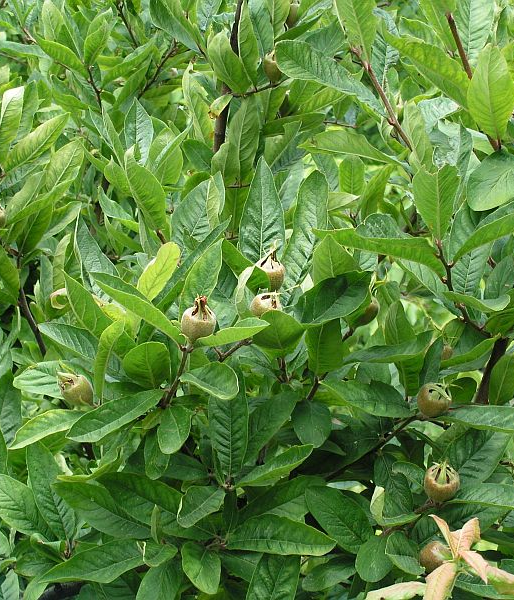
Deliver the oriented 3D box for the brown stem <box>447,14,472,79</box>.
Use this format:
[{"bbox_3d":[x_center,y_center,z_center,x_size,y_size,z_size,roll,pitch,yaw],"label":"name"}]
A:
[{"bbox_3d":[0.178,-0.224,1.380,0.006,0.066,0.006,-18,-6,0],"label":"brown stem"}]

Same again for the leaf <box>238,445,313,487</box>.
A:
[{"bbox_3d":[0.017,0.153,1.450,0.082,0.012,0.028,-24,31,12],"label":"leaf"}]

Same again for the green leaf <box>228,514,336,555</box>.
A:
[{"bbox_3d":[0.022,0.210,1.410,0.100,0.014,0.038,1,45,15],"label":"green leaf"}]

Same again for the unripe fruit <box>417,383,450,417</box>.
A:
[{"bbox_3d":[0.164,0.092,1.450,0.031,0.033,0.031,17,43,-16],"label":"unripe fruit"}]

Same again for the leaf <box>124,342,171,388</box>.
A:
[{"bbox_3d":[-0.091,0.055,1.310,0.040,0.043,0.014,-13,18,-2],"label":"leaf"}]

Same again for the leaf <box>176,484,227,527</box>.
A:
[{"bbox_3d":[-0.051,0.187,1.430,0.056,0.012,0.028,-35,49,-27],"label":"leaf"}]

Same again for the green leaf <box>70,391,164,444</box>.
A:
[{"bbox_3d":[-0.128,0.104,1.410,0.102,0.014,0.036,-26,43,-19],"label":"green leaf"}]

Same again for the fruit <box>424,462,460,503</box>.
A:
[{"bbox_3d":[0.150,0.148,1.280,0.029,0.034,0.029,2,21,1],"label":"fruit"}]

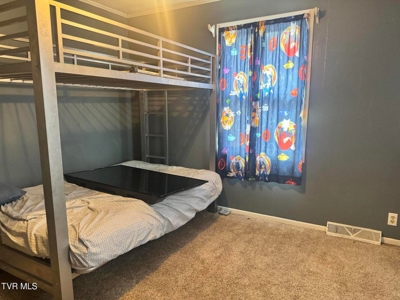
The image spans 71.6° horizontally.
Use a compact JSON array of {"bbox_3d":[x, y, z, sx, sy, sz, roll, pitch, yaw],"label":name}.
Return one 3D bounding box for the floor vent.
[{"bbox_3d":[1.477,0.797,2.669,0.455,0.114,0.062,5,10,28],"label":"floor vent"}]

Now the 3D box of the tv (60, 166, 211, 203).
[{"bbox_3d":[-0.626,0.317,2.728,1.230,0.080,0.725,7,8,32],"label":"tv"}]

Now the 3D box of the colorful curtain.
[{"bbox_3d":[0.607,-0.477,2.927,0.931,1.665,0.080,5,10,28],"label":"colorful curtain"}]

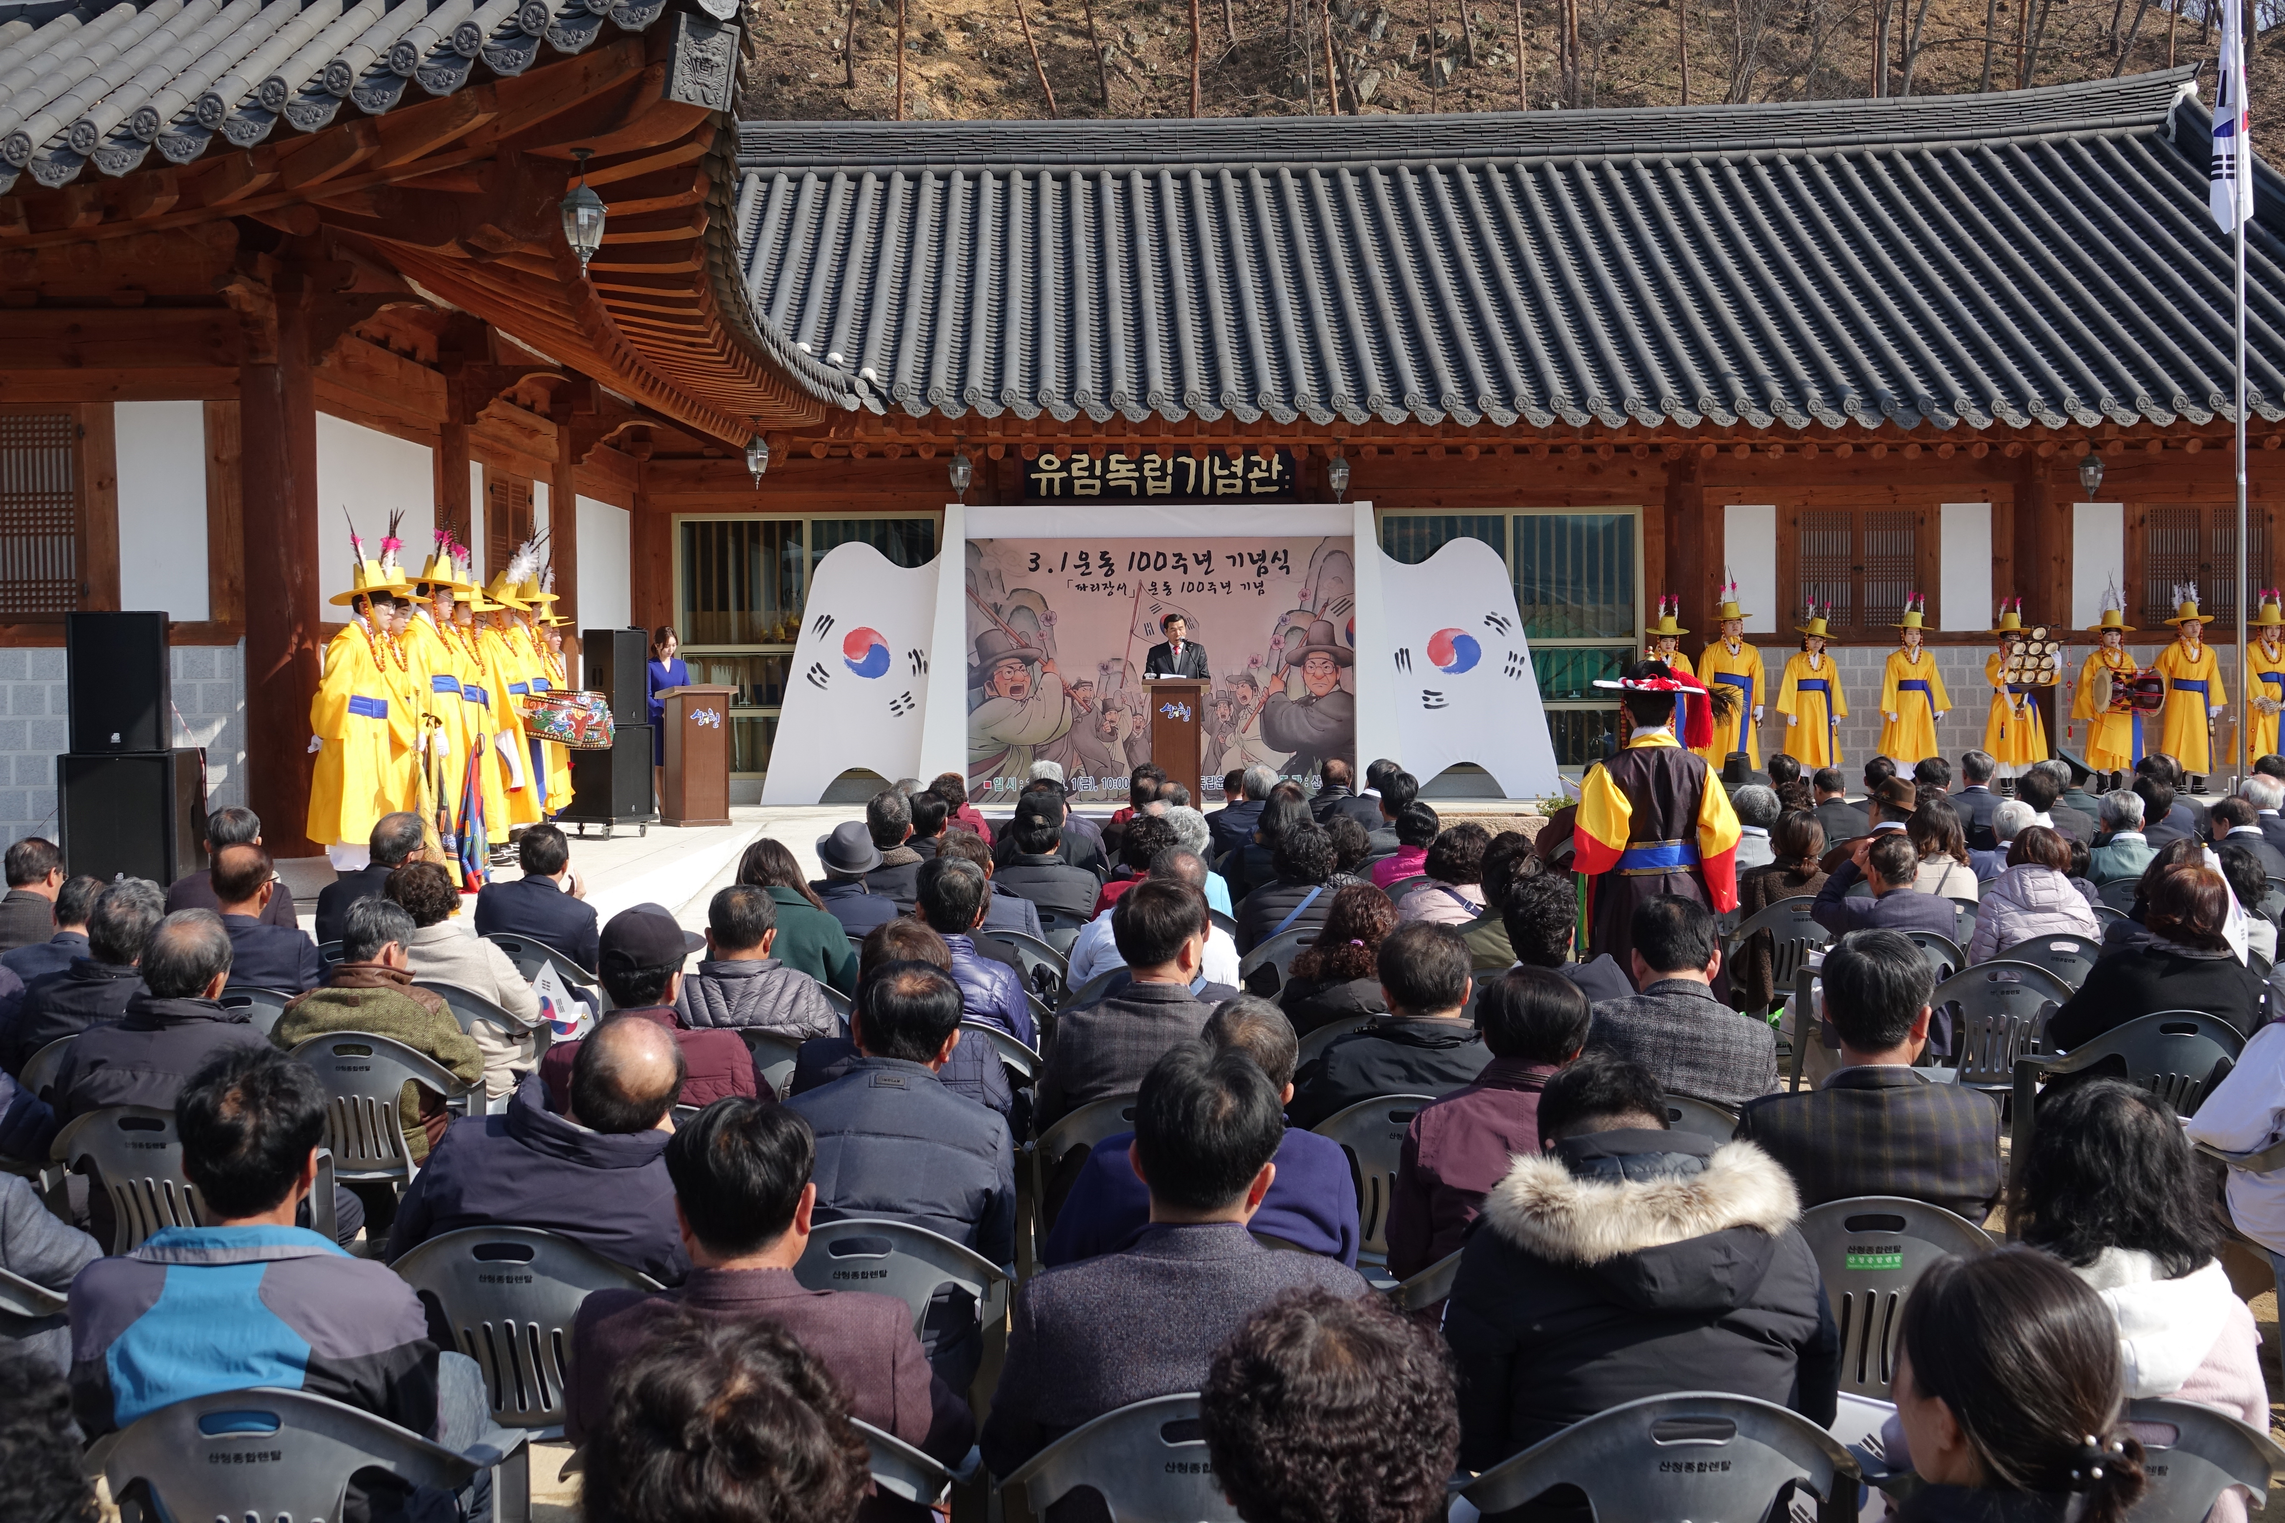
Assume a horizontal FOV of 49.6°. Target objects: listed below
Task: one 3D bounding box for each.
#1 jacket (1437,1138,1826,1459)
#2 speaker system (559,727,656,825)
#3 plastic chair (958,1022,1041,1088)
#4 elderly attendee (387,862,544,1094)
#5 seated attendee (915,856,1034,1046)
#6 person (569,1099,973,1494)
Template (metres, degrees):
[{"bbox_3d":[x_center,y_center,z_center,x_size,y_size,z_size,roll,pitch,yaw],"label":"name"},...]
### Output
[{"bbox_3d":[0.688,0.826,3.429,0.540,0.680,0.480,-1,2,-2],"label":"jacket"},{"bbox_3d":[-4.138,0.109,19.182,0.550,0.710,0.540,0,2,29],"label":"speaker system"},{"bbox_3d":[-0.516,1.114,7.088,0.600,0.830,0.580,0,2,0],"label":"plastic chair"},{"bbox_3d":[-2.297,0.908,8.691,0.540,1.230,0.800,-1,2,3],"label":"elderly attendee"},{"bbox_3d":[-0.515,0.900,7.211,0.520,1.250,0.780,0,2,0],"label":"seated attendee"},{"bbox_3d":[-0.527,1.037,3.693,0.540,1.220,0.780,0,2,0],"label":"person"}]

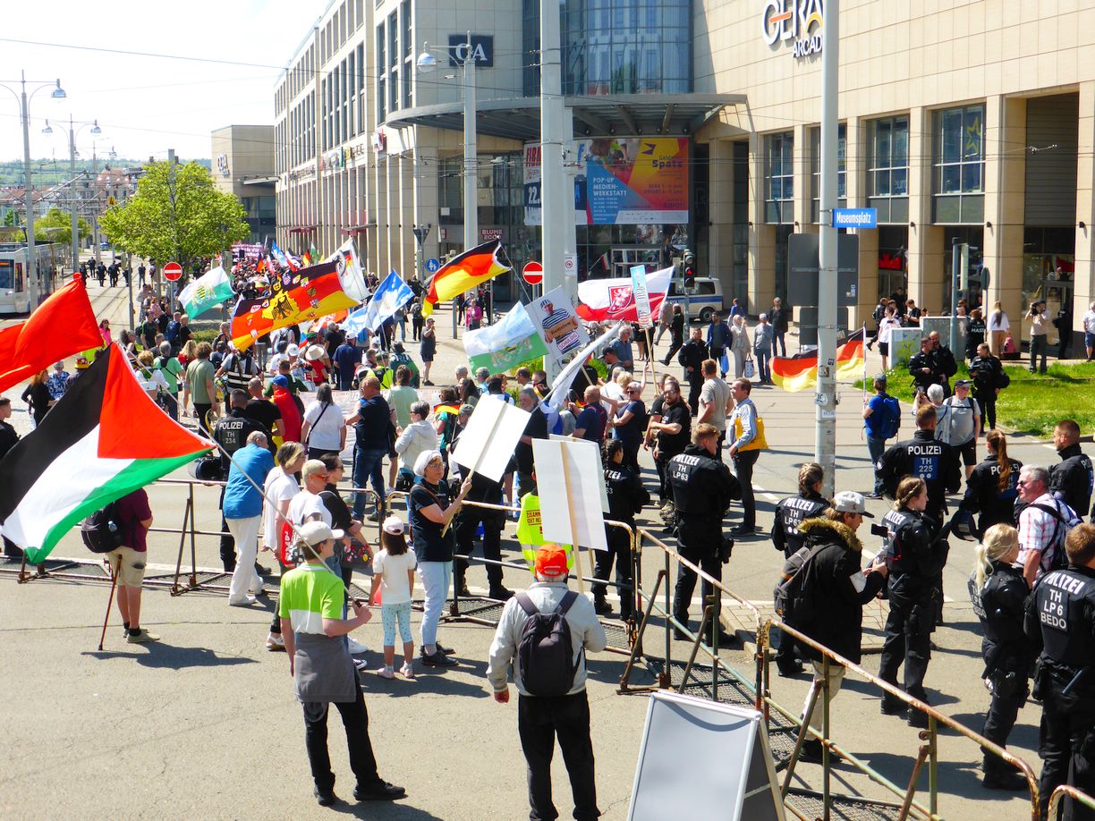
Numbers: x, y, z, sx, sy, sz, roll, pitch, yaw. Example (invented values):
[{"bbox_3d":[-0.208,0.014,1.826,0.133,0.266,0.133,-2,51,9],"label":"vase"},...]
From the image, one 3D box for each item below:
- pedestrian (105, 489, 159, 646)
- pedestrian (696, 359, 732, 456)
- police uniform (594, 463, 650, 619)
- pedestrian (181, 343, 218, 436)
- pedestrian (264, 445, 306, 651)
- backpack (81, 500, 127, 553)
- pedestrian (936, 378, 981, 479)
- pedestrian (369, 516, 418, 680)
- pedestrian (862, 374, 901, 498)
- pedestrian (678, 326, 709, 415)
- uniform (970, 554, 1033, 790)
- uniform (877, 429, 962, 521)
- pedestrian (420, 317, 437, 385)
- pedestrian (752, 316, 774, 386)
[{"bbox_3d":[-3.683,1.199,13.106,0.470,1.640,0.520,-2,7,-14],"label":"pedestrian"},{"bbox_3d":[2.138,0.307,19.089,0.400,1.860,0.520,6,10,44],"label":"pedestrian"},{"bbox_3d":[0.705,1.195,14.012,0.520,1.480,0.420,6,9,43],"label":"police uniform"},{"bbox_3d":[-5.639,-0.267,24.199,0.550,1.760,0.400,1,7,7],"label":"pedestrian"},{"bbox_3d":[-2.238,1.144,12.515,0.380,1.690,0.460,-3,7,-30],"label":"pedestrian"},{"bbox_3d":[-3.862,0.966,12.900,0.270,0.480,0.330,-3,8,-24],"label":"backpack"},{"bbox_3d":[5.834,0.358,21.104,0.600,1.680,0.420,0,7,3],"label":"pedestrian"},{"bbox_3d":[-1.216,1.459,11.674,0.390,1.270,0.270,-1,7,-9],"label":"pedestrian"},{"bbox_3d":[4.607,0.352,20.802,0.500,1.710,0.520,5,8,36],"label":"pedestrian"},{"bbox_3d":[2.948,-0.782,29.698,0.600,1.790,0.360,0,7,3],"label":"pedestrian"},{"bbox_3d":[2.892,1.637,9.399,0.400,1.440,0.480,-1,6,-7],"label":"uniform"},{"bbox_3d":[3.283,0.564,13.100,0.720,0.820,0.440,1,7,7],"label":"uniform"},{"bbox_3d":[-3.021,-1.487,37.205,0.420,1.660,0.470,3,7,25],"label":"pedestrian"},{"bbox_3d":[5.329,-1.520,36.705,0.520,1.700,0.340,0,6,2],"label":"pedestrian"}]

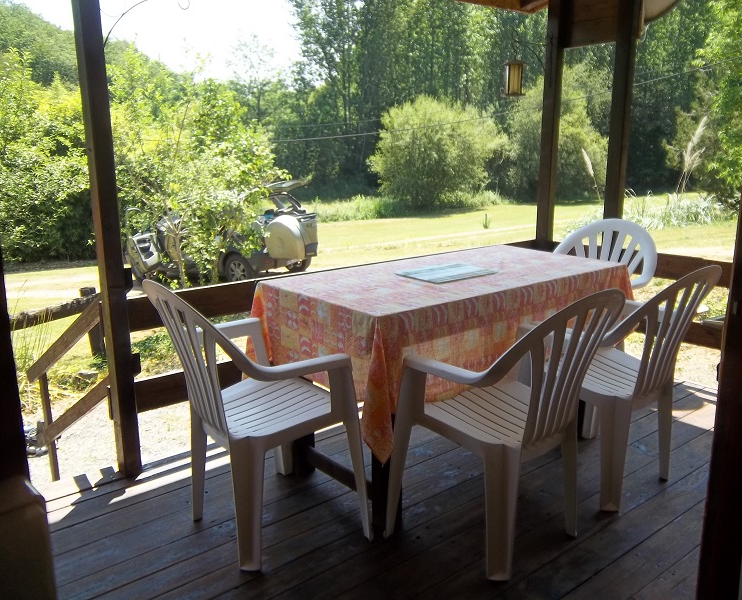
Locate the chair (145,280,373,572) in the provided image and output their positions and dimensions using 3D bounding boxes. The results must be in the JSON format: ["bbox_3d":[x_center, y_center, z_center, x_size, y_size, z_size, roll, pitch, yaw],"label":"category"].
[{"bbox_3d":[-0.382,0.330,2.015,0.560,0.858,0.564,-10,16,-38],"label":"chair"}]

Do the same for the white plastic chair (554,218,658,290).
[{"bbox_3d":[1.077,0.048,3.252,0.560,0.858,0.564,-11,17,-40],"label":"white plastic chair"}]

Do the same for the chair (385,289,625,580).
[{"bbox_3d":[0.432,0.344,1.952,0.564,0.858,0.560,-10,17,-39],"label":"chair"}]

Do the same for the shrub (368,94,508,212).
[{"bbox_3d":[2.754,-6.109,26.800,5.400,4.800,5.200,1,13,6],"label":"shrub"}]

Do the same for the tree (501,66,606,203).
[{"bbox_3d":[8.224,-7.462,29.000,4.600,6.200,4.600,4,13,15],"label":"tree"}]

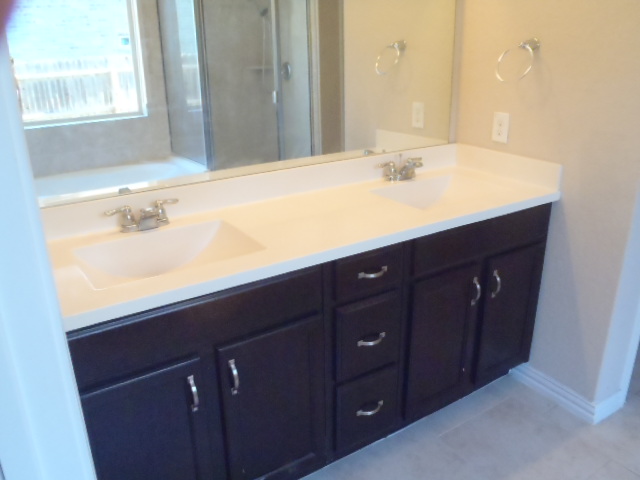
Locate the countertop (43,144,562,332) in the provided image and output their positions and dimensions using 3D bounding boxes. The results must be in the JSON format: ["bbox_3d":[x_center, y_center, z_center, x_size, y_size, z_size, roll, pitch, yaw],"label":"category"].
[{"bbox_3d":[0.024,-0.121,1.789,1.830,0.145,0.562,-14,24,-30],"label":"countertop"}]

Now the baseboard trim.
[{"bbox_3d":[1.083,0.630,2.295,0.185,0.096,0.410,-14,24,-30],"label":"baseboard trim"}]

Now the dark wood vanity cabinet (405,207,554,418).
[{"bbox_3d":[0.483,0.205,2.233,0.745,0.792,0.535,-14,24,-30],"label":"dark wood vanity cabinet"}]

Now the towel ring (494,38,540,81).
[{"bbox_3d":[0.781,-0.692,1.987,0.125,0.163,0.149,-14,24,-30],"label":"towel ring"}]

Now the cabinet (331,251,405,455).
[{"bbox_3d":[0.026,0.314,1.963,0.332,0.792,0.535,-14,24,-30],"label":"cabinet"}]

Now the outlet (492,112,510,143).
[{"bbox_3d":[0.770,-0.478,2.210,0.008,0.118,0.076,-14,24,-30],"label":"outlet"}]

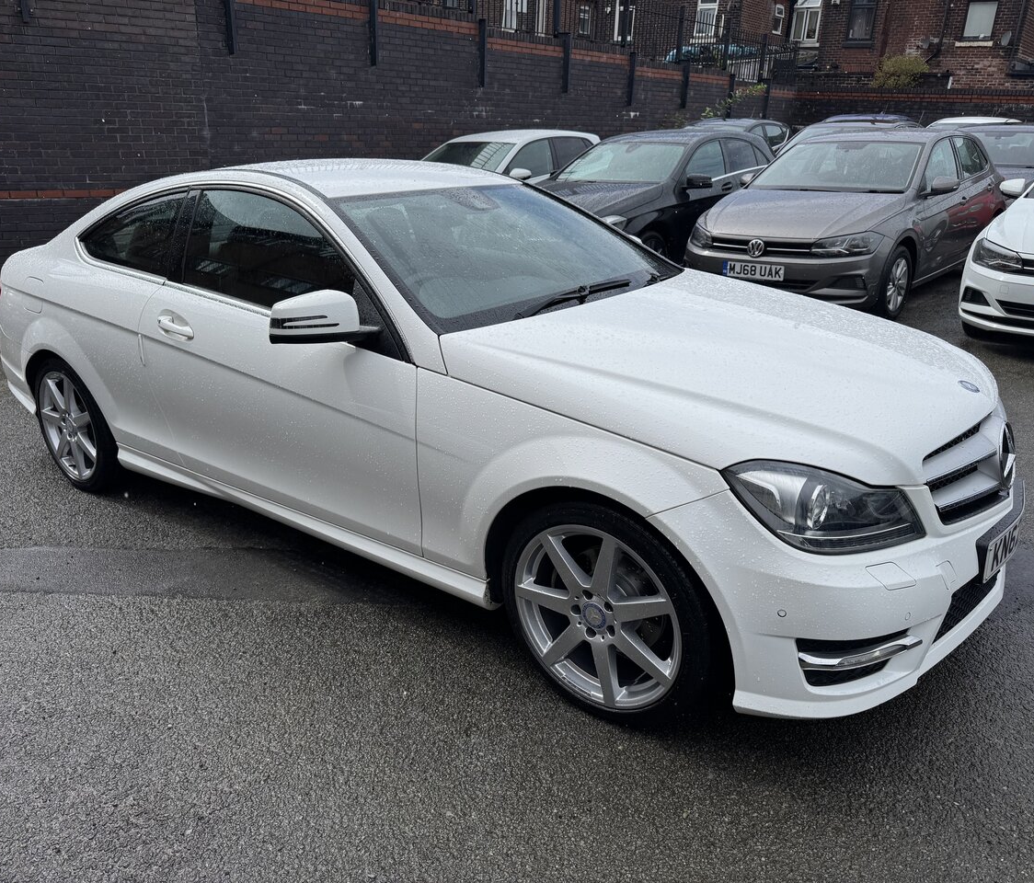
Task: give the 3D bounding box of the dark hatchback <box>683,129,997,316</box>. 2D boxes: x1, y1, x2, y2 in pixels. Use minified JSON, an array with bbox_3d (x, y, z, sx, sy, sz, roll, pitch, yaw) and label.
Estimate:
[{"bbox_3d":[3.194,-2.164,7.696,1.780,1.450,4.050,16,28,39],"label":"dark hatchback"}]

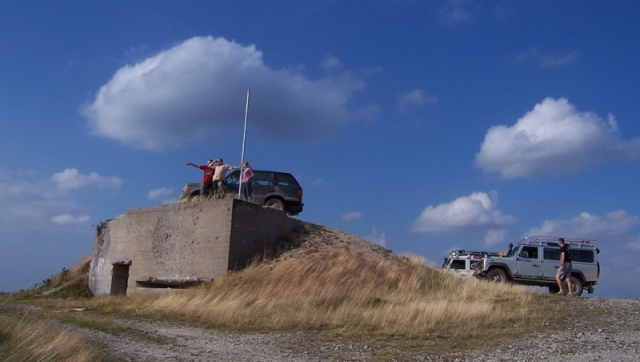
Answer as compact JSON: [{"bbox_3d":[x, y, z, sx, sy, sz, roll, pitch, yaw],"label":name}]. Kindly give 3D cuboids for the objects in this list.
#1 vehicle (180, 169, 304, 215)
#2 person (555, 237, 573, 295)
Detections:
[{"bbox_3d":[-3.072,0.562,24.500,4.710,1.820,1.890,5,-12,-8],"label":"vehicle"},{"bbox_3d":[7.905,2.780,19.700,0.620,1.850,0.480,-3,-13,23],"label":"person"}]

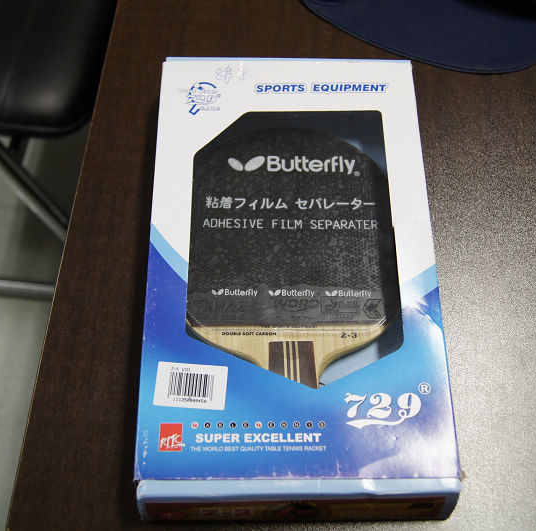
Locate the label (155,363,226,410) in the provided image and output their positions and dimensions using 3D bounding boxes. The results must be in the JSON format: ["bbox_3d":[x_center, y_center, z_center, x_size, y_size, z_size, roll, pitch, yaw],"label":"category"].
[{"bbox_3d":[-0.043,0.068,0.448,0.040,0.001,0.026,3,62,0],"label":"label"}]

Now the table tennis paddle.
[{"bbox_3d":[0.014,0.016,0.493,0.150,0.023,0.243,0,62,-1],"label":"table tennis paddle"}]

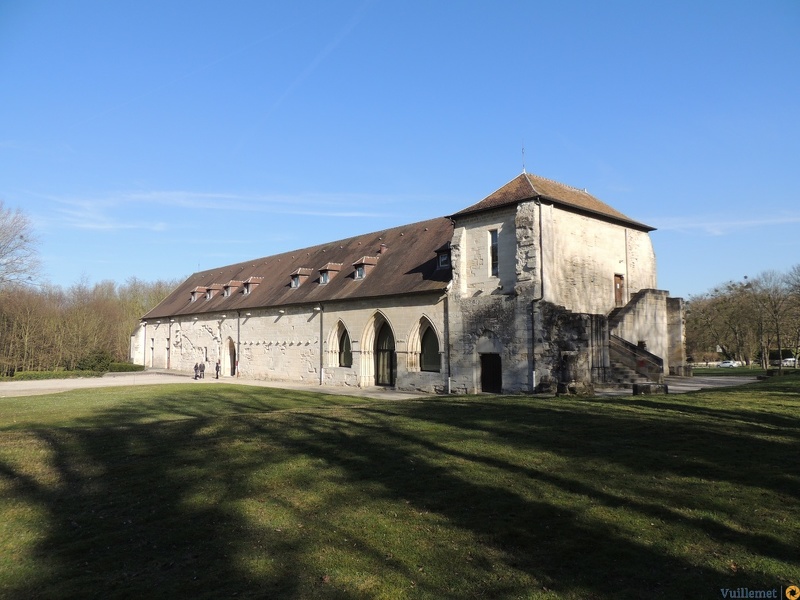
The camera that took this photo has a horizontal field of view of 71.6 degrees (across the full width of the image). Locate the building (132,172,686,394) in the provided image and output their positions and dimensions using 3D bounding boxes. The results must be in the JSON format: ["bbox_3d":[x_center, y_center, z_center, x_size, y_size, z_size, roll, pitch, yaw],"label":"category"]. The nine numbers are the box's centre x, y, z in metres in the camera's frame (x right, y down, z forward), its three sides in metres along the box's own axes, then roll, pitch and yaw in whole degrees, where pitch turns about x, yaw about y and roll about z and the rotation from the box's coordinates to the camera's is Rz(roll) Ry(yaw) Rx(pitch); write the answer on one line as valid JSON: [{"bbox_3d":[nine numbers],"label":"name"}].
[{"bbox_3d":[-8.220,0.500,61.270,17.640,14.750,69.680,2,-5,-43],"label":"building"}]

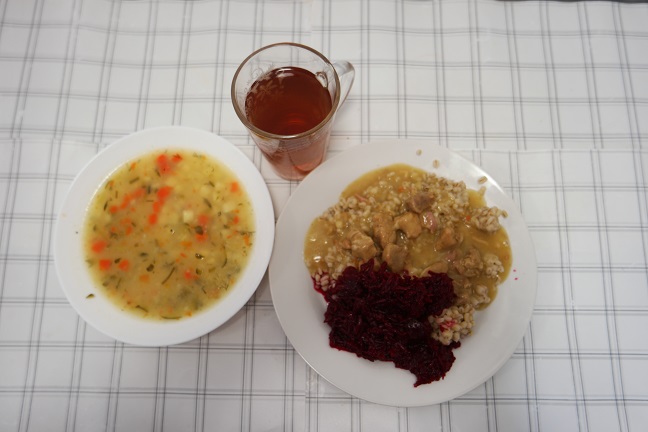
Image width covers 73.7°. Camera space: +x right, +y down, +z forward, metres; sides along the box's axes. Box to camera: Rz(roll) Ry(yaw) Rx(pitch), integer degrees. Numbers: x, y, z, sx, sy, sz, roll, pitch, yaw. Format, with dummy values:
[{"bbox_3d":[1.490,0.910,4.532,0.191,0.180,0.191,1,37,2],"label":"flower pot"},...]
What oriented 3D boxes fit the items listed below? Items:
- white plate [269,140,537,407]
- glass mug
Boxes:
[{"bbox_3d":[0.073,0.047,0.413,0.248,0.025,0.248,0,78,1],"label":"white plate"},{"bbox_3d":[-0.019,-0.084,0.387,0.100,0.134,0.080,-30,79,-6],"label":"glass mug"}]

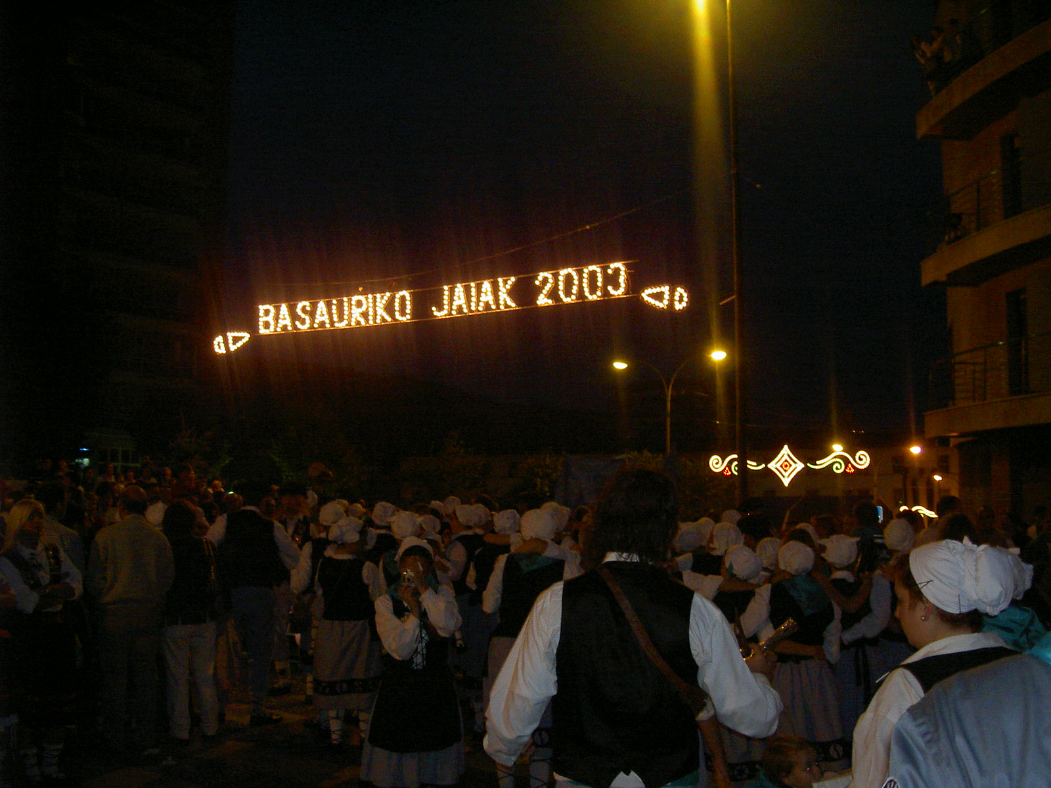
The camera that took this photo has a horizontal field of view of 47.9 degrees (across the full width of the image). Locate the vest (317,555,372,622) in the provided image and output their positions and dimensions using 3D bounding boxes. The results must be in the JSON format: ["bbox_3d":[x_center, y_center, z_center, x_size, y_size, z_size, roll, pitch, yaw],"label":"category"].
[{"bbox_3d":[-1.239,1.300,8.100,0.380,0.500,0.260,0,-5,0],"label":"vest"}]

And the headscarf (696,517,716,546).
[{"bbox_3d":[1.258,0.964,8.300,0.190,0.195,0.230,1,-6,0],"label":"headscarf"}]

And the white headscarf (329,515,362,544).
[{"bbox_3d":[-1.248,0.947,8.200,0.230,0.200,0.250,0,-7,3],"label":"white headscarf"}]

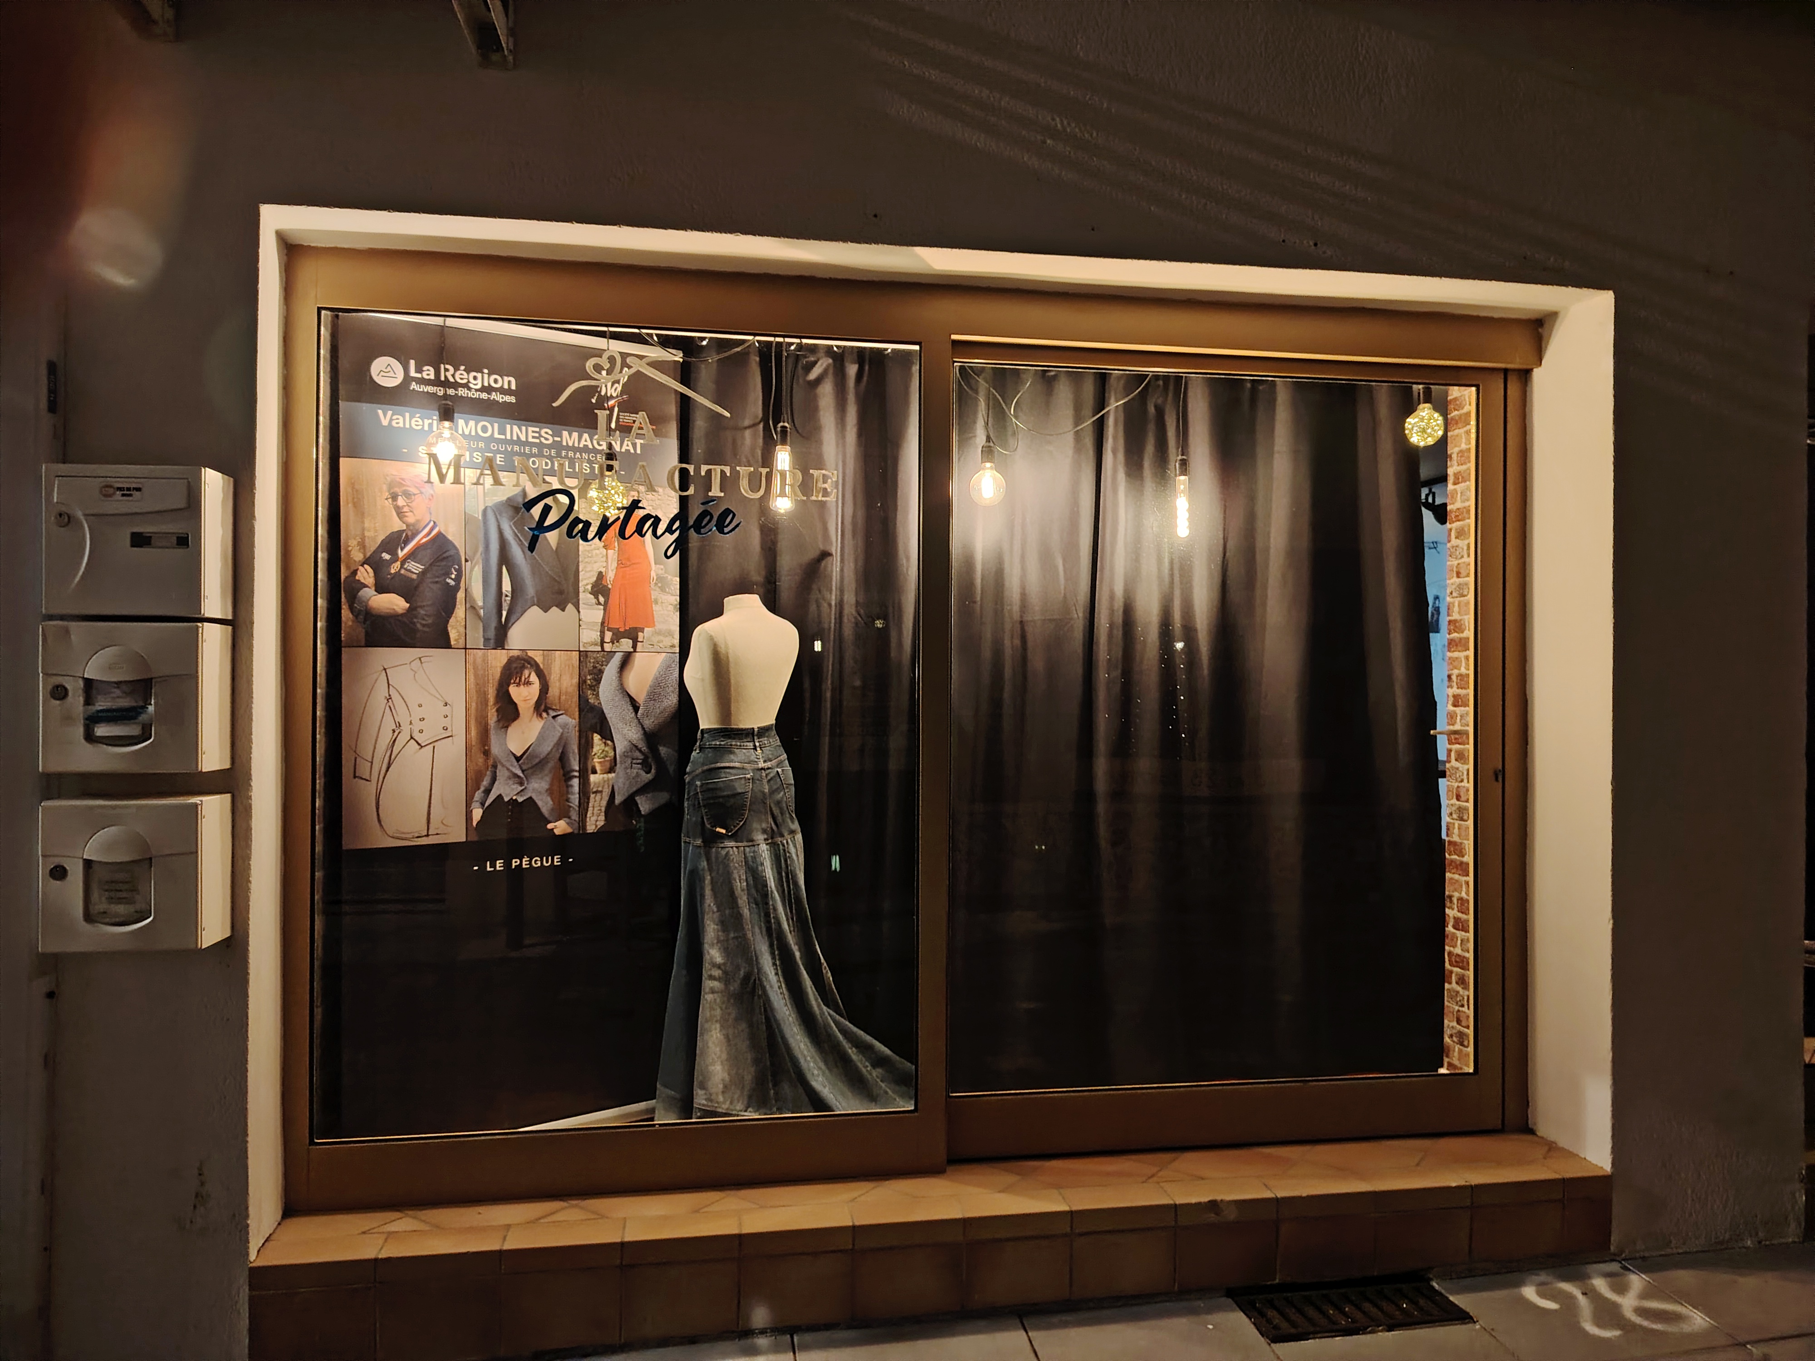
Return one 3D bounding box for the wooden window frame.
[{"bbox_3d":[0.141,0.125,3.108,3.087,2.147,0.140,0,0,-10],"label":"wooden window frame"}]

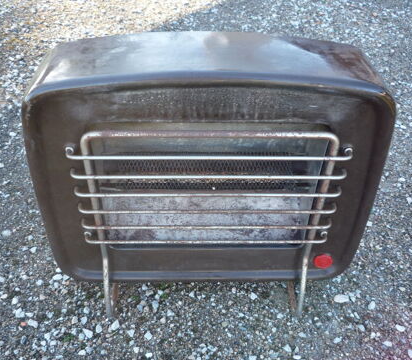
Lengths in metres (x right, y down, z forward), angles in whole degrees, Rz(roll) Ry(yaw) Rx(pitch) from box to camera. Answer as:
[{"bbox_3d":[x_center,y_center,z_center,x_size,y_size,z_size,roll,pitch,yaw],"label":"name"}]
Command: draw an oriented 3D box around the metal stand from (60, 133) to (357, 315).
[{"bbox_3d":[0.005,0.096,0.762,0.447,0.439,0.065,1,36,0],"label":"metal stand"}]

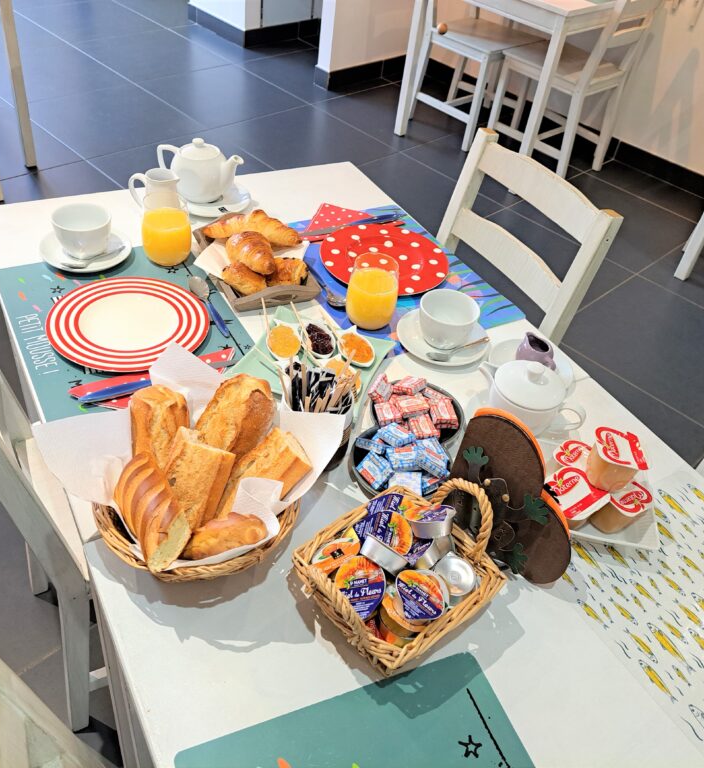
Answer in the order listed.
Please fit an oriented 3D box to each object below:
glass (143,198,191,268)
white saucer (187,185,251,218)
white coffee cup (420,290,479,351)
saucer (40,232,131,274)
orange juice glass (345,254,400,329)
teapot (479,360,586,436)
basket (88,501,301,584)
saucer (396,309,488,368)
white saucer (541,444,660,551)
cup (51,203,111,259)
[{"bbox_3d":[-0.287,-0.236,1.103,0.073,0.099,0.073,-16,47,-26],"label":"glass"},{"bbox_3d":[-0.250,-0.325,1.269,0.134,0.020,0.134,5,41,-5],"label":"white saucer"},{"bbox_3d":[0.136,-0.087,1.030,0.087,0.061,0.087,5,41,-5],"label":"white coffee cup"},{"bbox_3d":[-0.412,-0.206,1.105,0.134,0.020,0.134,5,41,-5],"label":"saucer"},{"bbox_3d":[0.031,-0.134,1.049,0.077,0.098,0.077,10,41,0],"label":"orange juice glass"},{"bbox_3d":[0.232,0.011,0.911,0.152,0.093,0.098,17,42,8],"label":"teapot"},{"bbox_3d":[-0.158,0.124,0.743,0.208,0.070,0.220,-1,42,-12],"label":"basket"},{"bbox_3d":[0.134,-0.065,1.050,0.135,0.020,0.135,5,41,-5],"label":"saucer"},{"bbox_3d":[0.285,0.131,0.858,0.145,0.022,0.145,12,41,2],"label":"white saucer"},{"bbox_3d":[-0.408,-0.230,1.081,0.086,0.060,0.091,-8,44,-19],"label":"cup"}]

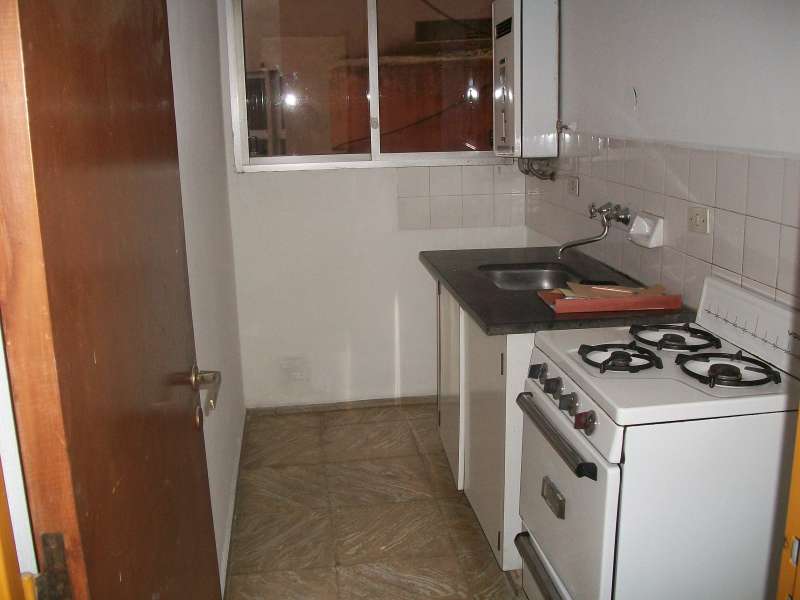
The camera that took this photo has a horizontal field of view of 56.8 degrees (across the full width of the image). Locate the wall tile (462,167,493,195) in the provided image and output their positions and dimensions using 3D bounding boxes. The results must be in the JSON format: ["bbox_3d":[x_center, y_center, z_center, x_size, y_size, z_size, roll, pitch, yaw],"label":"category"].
[{"bbox_3d":[0.364,-0.573,3.485,0.150,0.150,0.012,-3,15,-7],"label":"wall tile"}]

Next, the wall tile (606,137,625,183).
[{"bbox_3d":[0.725,-0.466,2.469,0.012,0.150,0.150,-3,15,-7],"label":"wall tile"}]

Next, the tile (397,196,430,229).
[{"bbox_3d":[0.070,-0.409,3.487,0.150,0.150,0.012,-3,15,-7],"label":"tile"}]

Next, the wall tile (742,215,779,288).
[{"bbox_3d":[0.878,-0.119,1.791,0.010,0.152,0.141,-3,16,-8],"label":"wall tile"}]

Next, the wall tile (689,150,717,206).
[{"bbox_3d":[0.787,-0.322,1.912,0.012,0.150,0.150,-3,15,-7],"label":"wall tile"}]

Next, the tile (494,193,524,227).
[{"bbox_3d":[0.529,-0.431,3.542,0.150,0.150,0.010,-3,15,-8],"label":"tile"}]

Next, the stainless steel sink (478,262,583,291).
[{"bbox_3d":[0.473,-0.005,2.582,0.345,0.152,0.365,-3,16,-8],"label":"stainless steel sink"}]

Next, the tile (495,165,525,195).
[{"bbox_3d":[0.518,-0.569,3.490,0.152,0.150,0.010,-3,16,-8],"label":"tile"}]

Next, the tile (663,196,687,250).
[{"bbox_3d":[0.800,-0.225,2.174,0.010,0.150,0.145,-3,15,-8],"label":"tile"}]

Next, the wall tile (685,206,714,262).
[{"bbox_3d":[0.836,-0.189,2.050,0.010,0.152,0.141,-3,16,-8],"label":"wall tile"}]

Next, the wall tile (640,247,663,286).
[{"bbox_3d":[0.785,-0.110,2.333,0.010,0.150,0.145,-3,15,-8],"label":"wall tile"}]

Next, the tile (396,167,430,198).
[{"bbox_3d":[0.065,-0.554,3.449,0.150,0.150,0.012,-3,15,-7],"label":"tile"}]

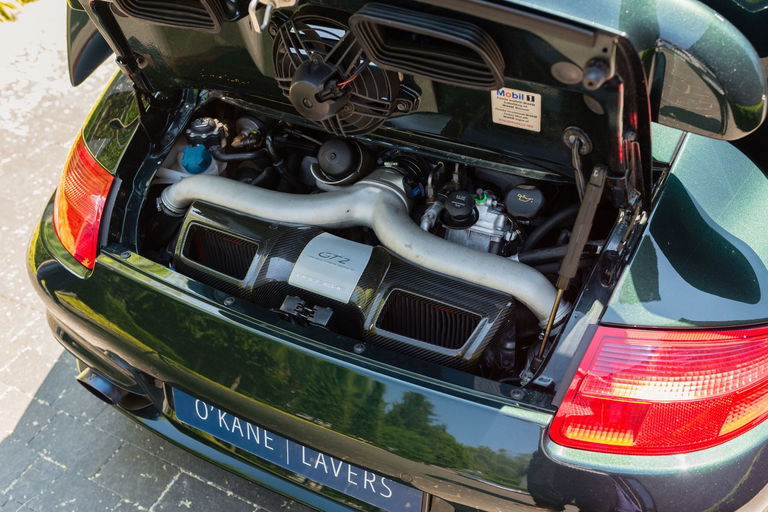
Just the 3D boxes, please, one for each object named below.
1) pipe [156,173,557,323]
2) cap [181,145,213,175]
[{"bbox_3d":[-0.028,-0.081,1.355,0.810,0.120,0.230,17,43,22],"label":"pipe"},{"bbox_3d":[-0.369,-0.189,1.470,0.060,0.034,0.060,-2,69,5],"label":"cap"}]

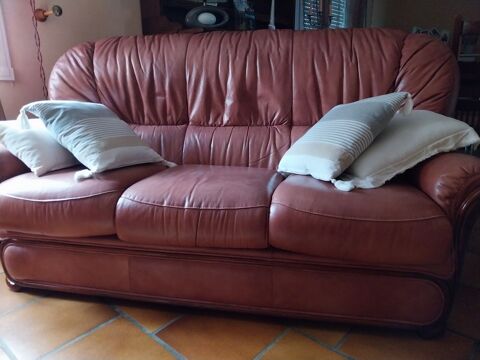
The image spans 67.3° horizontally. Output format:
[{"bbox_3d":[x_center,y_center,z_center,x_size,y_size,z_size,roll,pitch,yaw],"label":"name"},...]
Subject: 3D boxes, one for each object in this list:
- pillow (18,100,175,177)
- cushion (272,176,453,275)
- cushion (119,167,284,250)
[{"bbox_3d":[-0.651,-0.214,1.681,0.430,0.130,0.410,41,29,8],"label":"pillow"},{"bbox_3d":[0.412,0.090,1.361,0.545,0.198,0.545,2,15,12],"label":"cushion"},{"bbox_3d":[-0.119,0.072,1.471,0.545,0.198,0.545,2,15,12],"label":"cushion"}]

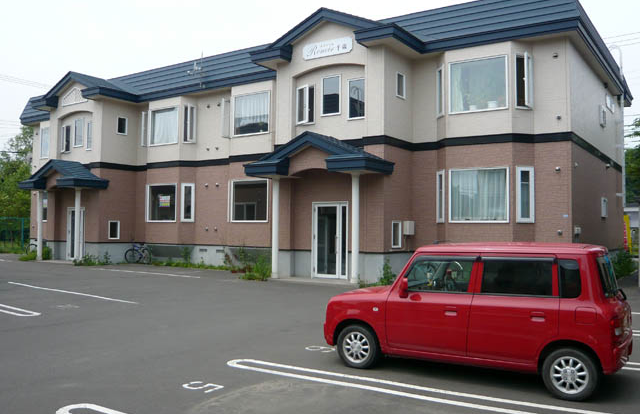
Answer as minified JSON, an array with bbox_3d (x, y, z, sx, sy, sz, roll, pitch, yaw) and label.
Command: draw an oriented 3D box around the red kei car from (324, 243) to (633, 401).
[{"bbox_3d":[1.810,1.205,7.130,3.395,1.505,1.480,-1,-2,32],"label":"red kei car"}]

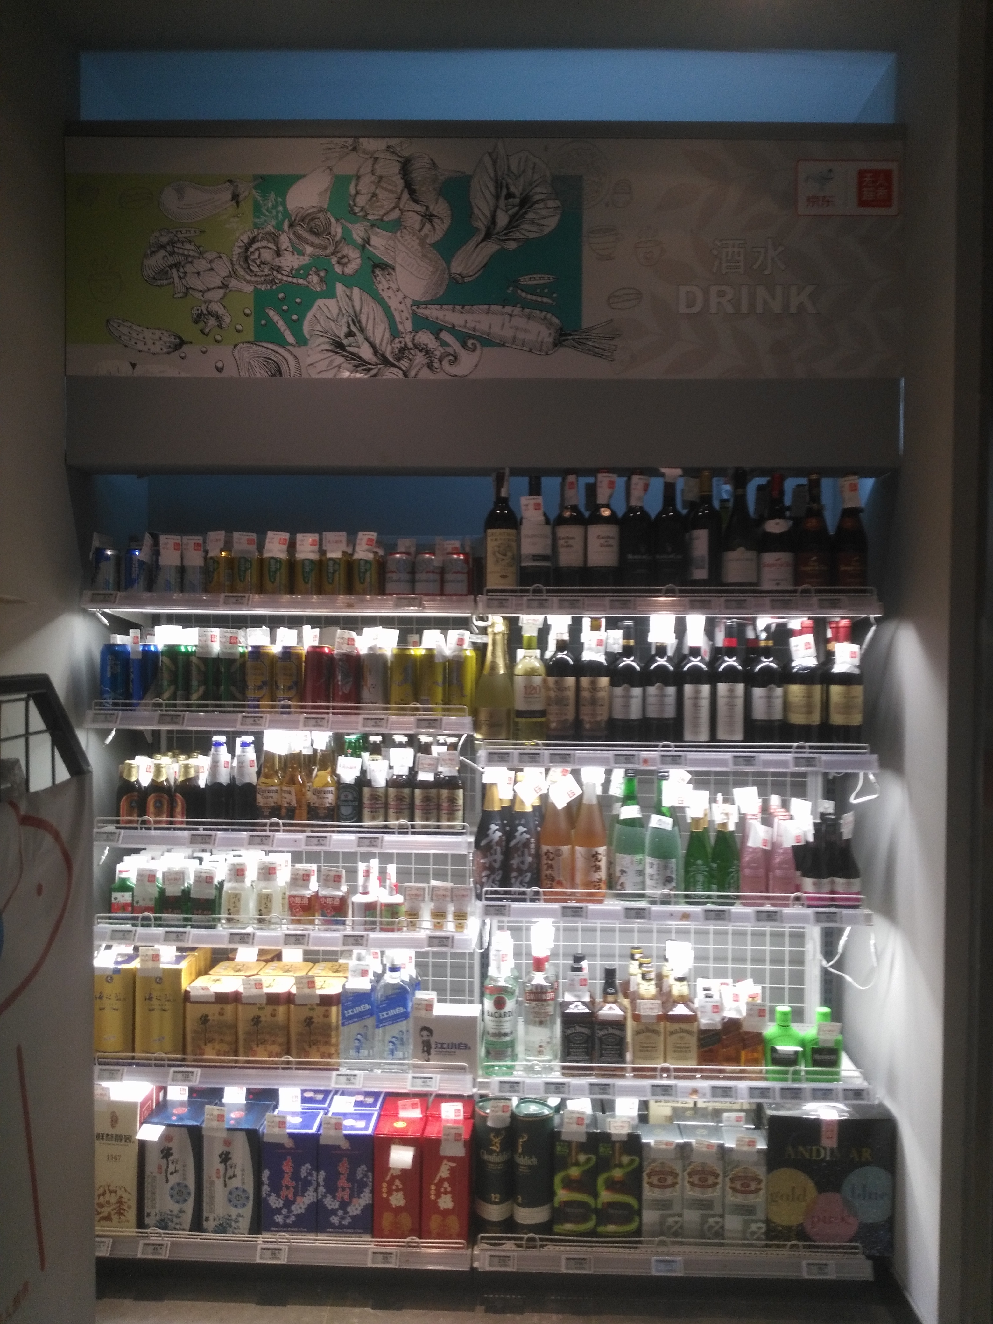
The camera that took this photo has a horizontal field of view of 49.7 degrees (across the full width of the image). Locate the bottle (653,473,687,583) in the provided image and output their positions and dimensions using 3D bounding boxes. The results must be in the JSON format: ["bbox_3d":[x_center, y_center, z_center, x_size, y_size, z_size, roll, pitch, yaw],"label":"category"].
[{"bbox_3d":[0.397,-0.289,2.453,0.075,0.303,0.075,1,2,2],"label":"bottle"}]

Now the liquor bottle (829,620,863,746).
[{"bbox_3d":[0.818,0.058,2.512,0.079,0.306,0.079,0,2,3],"label":"liquor bottle"}]

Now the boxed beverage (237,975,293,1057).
[{"bbox_3d":[-0.536,0.852,2.534,0.121,0.176,0.122,1,1,2],"label":"boxed beverage"}]

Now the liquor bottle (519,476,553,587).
[{"bbox_3d":[0.092,-0.288,2.501,0.074,0.289,0.074,1,1,2],"label":"liquor bottle"}]

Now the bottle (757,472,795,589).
[{"bbox_3d":[0.659,-0.293,2.515,0.082,0.297,0.082,1,1,1],"label":"bottle"}]

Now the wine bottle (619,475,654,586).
[{"bbox_3d":[0.324,-0.295,2.473,0.075,0.296,0.075,1,1,2],"label":"wine bottle"}]

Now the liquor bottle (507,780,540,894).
[{"bbox_3d":[0.064,0.416,2.515,0.077,0.295,0.077,1,1,2],"label":"liquor bottle"}]

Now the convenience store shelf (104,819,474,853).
[{"bbox_3d":[-0.502,0.397,2.658,0.900,0.065,0.360,1,1,2],"label":"convenience store shelf"}]

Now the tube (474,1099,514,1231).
[{"bbox_3d":[-0.006,1.191,2.494,0.086,0.296,0.086,1,2,2],"label":"tube"}]

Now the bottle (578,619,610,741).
[{"bbox_3d":[0.230,0.056,2.504,0.076,0.312,0.076,1,1,2],"label":"bottle"}]

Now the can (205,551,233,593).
[{"bbox_3d":[-0.656,-0.205,2.533,0.066,0.114,0.066,1,1,0],"label":"can"}]

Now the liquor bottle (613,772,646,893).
[{"bbox_3d":[0.312,0.404,2.508,0.076,0.298,0.076,1,1,2],"label":"liquor bottle"}]

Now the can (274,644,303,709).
[{"bbox_3d":[-0.498,0.047,2.570,0.066,0.168,0.066,0,2,0],"label":"can"}]

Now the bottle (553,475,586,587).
[{"bbox_3d":[0.173,-0.300,2.525,0.077,0.295,0.077,1,1,1],"label":"bottle"}]

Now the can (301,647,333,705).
[{"bbox_3d":[-0.412,0.044,2.489,0.067,0.163,0.067,1,1,0],"label":"can"}]

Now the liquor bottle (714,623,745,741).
[{"bbox_3d":[0.556,0.055,2.540,0.076,0.307,0.076,1,1,1],"label":"liquor bottle"}]

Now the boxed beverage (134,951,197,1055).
[{"bbox_3d":[-0.793,0.834,2.576,0.111,0.231,0.105,1,1,2],"label":"boxed beverage"}]

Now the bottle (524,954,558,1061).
[{"bbox_3d":[0.103,0.827,2.522,0.079,0.273,0.079,1,1,2],"label":"bottle"}]

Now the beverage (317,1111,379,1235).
[{"bbox_3d":[-0.352,1.234,2.578,0.127,0.251,0.126,1,1,2],"label":"beverage"}]

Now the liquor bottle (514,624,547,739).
[{"bbox_3d":[0.080,0.062,2.508,0.076,0.300,0.076,1,1,2],"label":"liquor bottle"}]

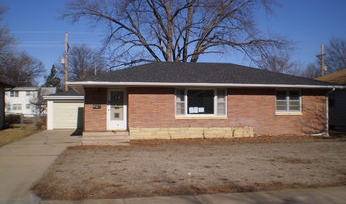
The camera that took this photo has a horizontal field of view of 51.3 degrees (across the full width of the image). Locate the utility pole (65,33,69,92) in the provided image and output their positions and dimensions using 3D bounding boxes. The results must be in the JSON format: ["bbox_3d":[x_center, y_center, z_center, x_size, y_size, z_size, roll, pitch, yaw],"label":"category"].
[{"bbox_3d":[-12.092,-2.718,41.000,0.330,10.400,0.330,0,-2,-11],"label":"utility pole"}]

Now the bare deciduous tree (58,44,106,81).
[{"bbox_3d":[-15.582,-3.414,62.000,8.300,12.900,8.000,0,-2,-11],"label":"bare deciduous tree"}]

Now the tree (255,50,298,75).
[{"bbox_3d":[17.820,-2.864,62.000,7.600,11.800,7.400,0,-2,-11],"label":"tree"}]

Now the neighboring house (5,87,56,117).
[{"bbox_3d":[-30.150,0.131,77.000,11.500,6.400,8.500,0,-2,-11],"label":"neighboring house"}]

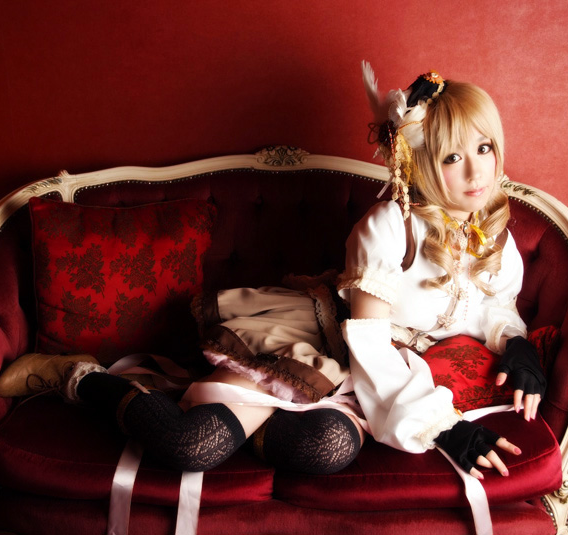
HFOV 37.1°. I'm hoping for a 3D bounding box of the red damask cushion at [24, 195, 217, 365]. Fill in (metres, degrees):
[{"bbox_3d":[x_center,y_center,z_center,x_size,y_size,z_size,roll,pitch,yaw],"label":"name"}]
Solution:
[{"bbox_3d":[-0.397,0.052,2.080,0.450,0.430,0.150,0,-4,-12],"label":"red damask cushion"}]

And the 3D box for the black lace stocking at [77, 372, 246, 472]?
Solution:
[{"bbox_3d":[-0.248,0.311,1.740,0.180,0.130,0.420,-11,18,-42],"label":"black lace stocking"}]

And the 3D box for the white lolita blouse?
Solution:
[{"bbox_3d":[0.297,0.114,1.690,0.360,0.460,0.300,-1,18,-4],"label":"white lolita blouse"}]

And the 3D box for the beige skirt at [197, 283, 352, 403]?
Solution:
[{"bbox_3d":[-0.018,0.162,1.830,0.370,0.230,0.320,4,9,17],"label":"beige skirt"}]

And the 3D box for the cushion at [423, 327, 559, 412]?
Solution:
[{"bbox_3d":[0.453,0.238,1.950,0.400,0.150,0.360,-4,39,4],"label":"cushion"}]

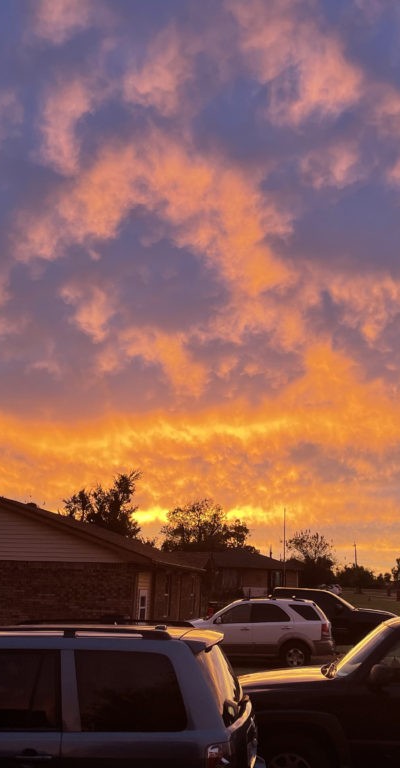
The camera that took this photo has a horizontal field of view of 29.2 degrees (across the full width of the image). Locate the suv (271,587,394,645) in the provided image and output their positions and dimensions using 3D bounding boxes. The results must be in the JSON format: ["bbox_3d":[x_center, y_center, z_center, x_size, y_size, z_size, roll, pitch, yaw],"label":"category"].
[{"bbox_3d":[3.480,7.380,23.755,5.500,1.900,1.980,-1,-15,9],"label":"suv"}]

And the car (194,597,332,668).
[{"bbox_3d":[1.364,6.725,20.836,4.570,1.750,1.880,-1,-15,10],"label":"car"}]

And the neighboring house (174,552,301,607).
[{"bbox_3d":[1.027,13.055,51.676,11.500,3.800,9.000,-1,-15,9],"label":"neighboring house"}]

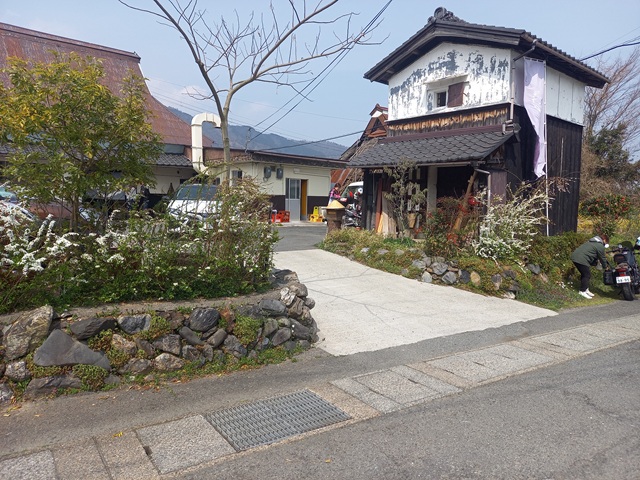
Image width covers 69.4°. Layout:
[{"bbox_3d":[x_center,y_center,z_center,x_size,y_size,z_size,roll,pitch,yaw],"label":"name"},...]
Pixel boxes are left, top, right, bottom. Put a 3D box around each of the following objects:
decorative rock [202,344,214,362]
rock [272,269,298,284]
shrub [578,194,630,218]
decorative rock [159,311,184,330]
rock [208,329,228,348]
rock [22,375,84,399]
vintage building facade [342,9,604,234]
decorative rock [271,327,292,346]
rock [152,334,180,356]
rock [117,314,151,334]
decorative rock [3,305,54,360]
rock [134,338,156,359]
[{"bbox_3d":[-1.102,1.122,4.570,0.115,0.170,0.120,-2,6,-25],"label":"decorative rock"},{"bbox_3d":[-0.448,0.474,6.000,0.320,0.190,0.250,-3,7,-35],"label":"rock"},{"bbox_3d":[9.118,-1.065,14.800,1.550,0.880,1.300,3,5,27],"label":"shrub"},{"bbox_3d":[-1.452,0.787,4.520,0.240,0.190,0.180,-2,6,-24],"label":"decorative rock"},{"bbox_3d":[-1.023,0.988,4.625,0.207,0.184,0.176,-2,6,-35],"label":"rock"},{"bbox_3d":[-2.191,1.210,3.804,0.410,0.145,0.219,-2,6,-35],"label":"rock"},{"bbox_3d":[4.716,-2.952,13.491,6.600,5.800,4.550,-4,7,-42],"label":"vintage building facade"},{"bbox_3d":[-0.449,1.125,5.389,0.259,0.215,0.175,-2,6,-23],"label":"decorative rock"},{"bbox_3d":[-1.586,1.090,4.776,0.265,0.209,0.171,-2,6,-23],"label":"rock"},{"bbox_3d":[-1.702,0.772,4.224,0.284,0.168,0.196,-2,6,-35],"label":"rock"},{"bbox_3d":[-2.775,0.881,4.401,0.412,0.491,0.300,-2,6,-23],"label":"decorative rock"},{"bbox_3d":[-1.770,1.100,4.687,0.204,0.187,0.152,-2,6,-23],"label":"rock"}]

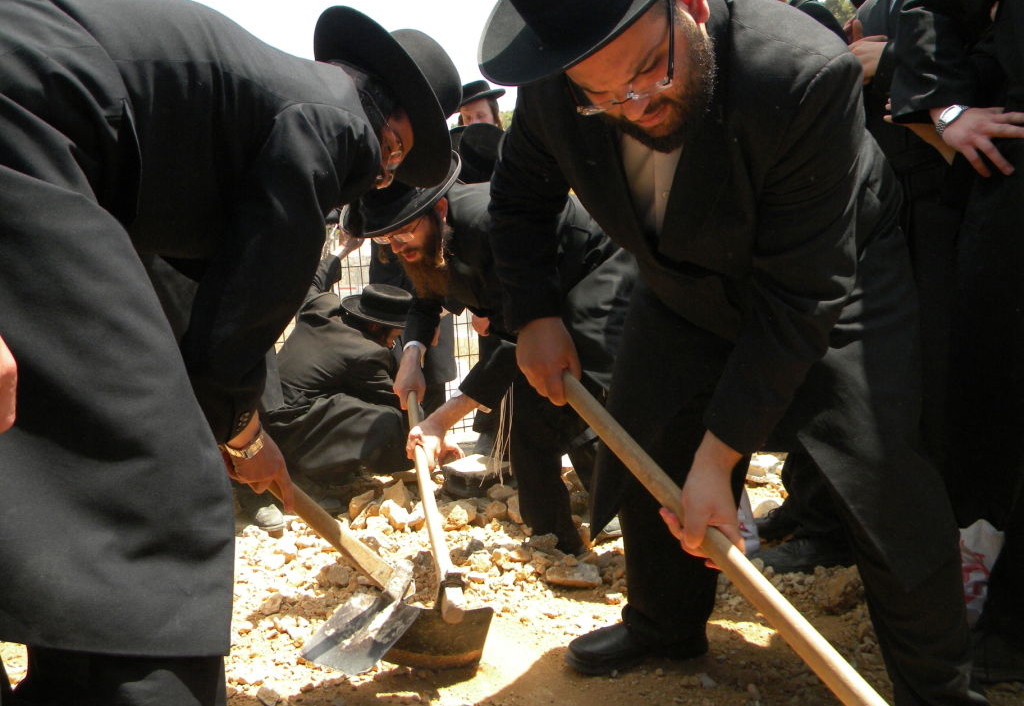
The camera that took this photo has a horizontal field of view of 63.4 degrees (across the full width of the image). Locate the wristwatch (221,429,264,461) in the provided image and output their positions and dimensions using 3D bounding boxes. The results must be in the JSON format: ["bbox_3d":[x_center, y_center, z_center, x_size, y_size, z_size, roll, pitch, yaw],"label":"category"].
[{"bbox_3d":[-0.413,0.137,1.270,0.055,0.035,0.065,15,46,40],"label":"wristwatch"}]

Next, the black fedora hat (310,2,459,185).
[{"bbox_3d":[-0.187,-0.468,1.430,0.130,0.360,0.330,-43,16,-24],"label":"black fedora hat"}]

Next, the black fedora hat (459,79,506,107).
[{"bbox_3d":[-0.190,-1.325,4.250,0.330,0.125,0.350,-14,8,26],"label":"black fedora hat"}]

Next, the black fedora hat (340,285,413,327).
[{"bbox_3d":[-0.455,-0.186,3.050,0.360,0.110,0.330,11,20,0],"label":"black fedora hat"}]

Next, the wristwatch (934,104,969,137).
[{"bbox_3d":[0.785,-0.412,1.480,0.052,0.065,0.030,18,25,-48],"label":"wristwatch"}]

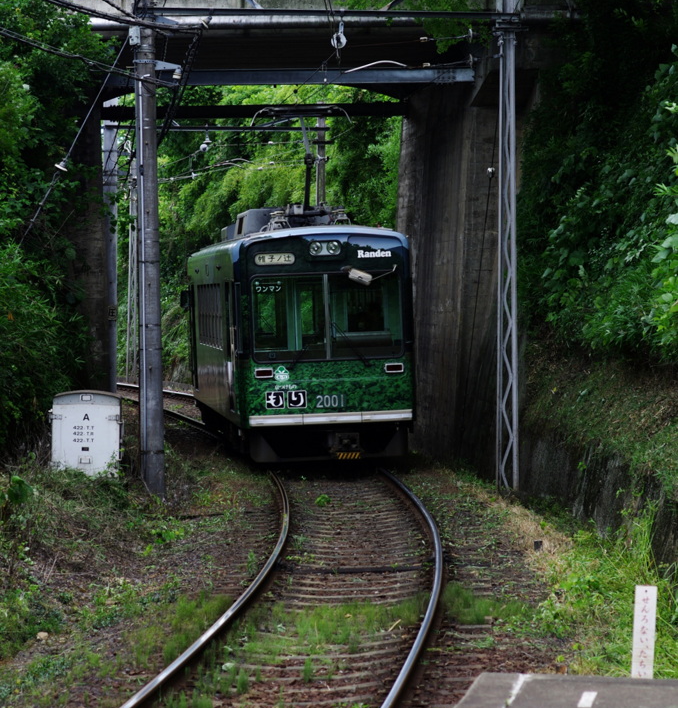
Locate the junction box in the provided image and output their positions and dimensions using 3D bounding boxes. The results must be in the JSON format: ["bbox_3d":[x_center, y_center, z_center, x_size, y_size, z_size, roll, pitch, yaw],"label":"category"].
[{"bbox_3d":[-3.140,0.984,37.026,0.880,1.090,0.550,0,1,-2],"label":"junction box"}]

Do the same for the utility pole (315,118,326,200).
[{"bbox_3d":[-0.360,-1.968,59.473,0.230,6.200,0.230,0,1,0],"label":"utility pole"}]

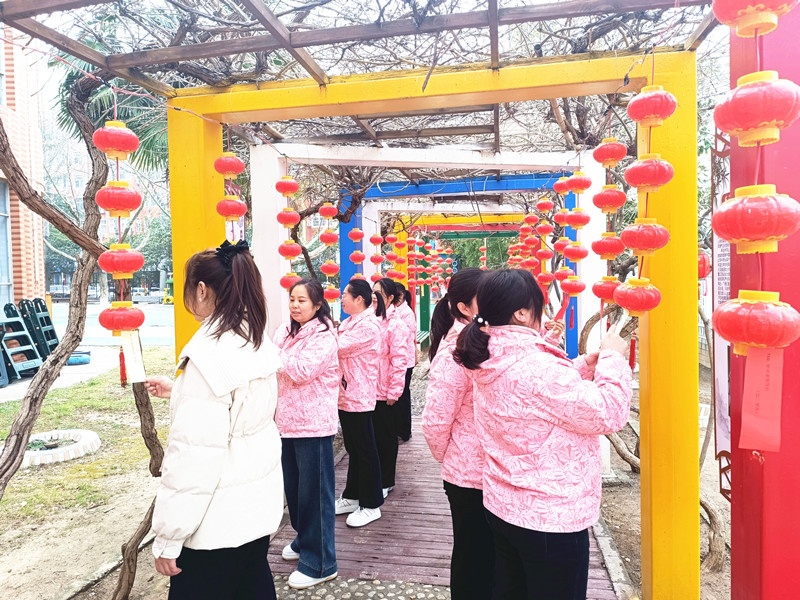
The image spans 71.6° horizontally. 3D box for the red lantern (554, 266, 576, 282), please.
[{"bbox_3d":[1.426,-0.215,4.800,0.172,0.147,0.172,-1,1,0],"label":"red lantern"}]

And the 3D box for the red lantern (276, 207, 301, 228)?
[{"bbox_3d":[-0.841,-0.618,4.200,0.172,0.147,0.172,-1,1,0],"label":"red lantern"}]

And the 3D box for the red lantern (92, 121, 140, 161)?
[{"bbox_3d":[-1.124,-0.633,2.200,0.165,0.144,0.165,-1,2,0],"label":"red lantern"}]

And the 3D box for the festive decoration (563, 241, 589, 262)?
[{"bbox_3d":[1.265,-0.341,3.980,0.172,0.147,0.172,-1,1,0],"label":"festive decoration"}]

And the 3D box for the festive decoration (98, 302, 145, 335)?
[{"bbox_3d":[-1.171,0.078,2.340,0.172,0.147,0.172,-1,1,0],"label":"festive decoration"}]

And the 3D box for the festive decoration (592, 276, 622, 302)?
[{"bbox_3d":[1.110,-0.053,2.940,0.165,0.144,0.165,-1,2,0],"label":"festive decoration"}]

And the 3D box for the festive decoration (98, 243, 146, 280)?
[{"bbox_3d":[-1.174,-0.161,2.340,0.172,0.147,0.172,-1,1,0],"label":"festive decoration"}]

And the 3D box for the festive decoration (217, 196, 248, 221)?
[{"bbox_3d":[-0.944,-0.515,3.120,0.165,0.144,0.165,-1,2,0],"label":"festive decoration"}]

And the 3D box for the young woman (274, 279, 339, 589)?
[{"bbox_3d":[-0.530,0.690,3.080,0.450,1.630,0.500,-2,2,-34],"label":"young woman"}]

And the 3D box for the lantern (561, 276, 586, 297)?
[{"bbox_3d":[1.242,-0.095,3.970,0.172,0.147,0.172,-1,1,0],"label":"lantern"}]

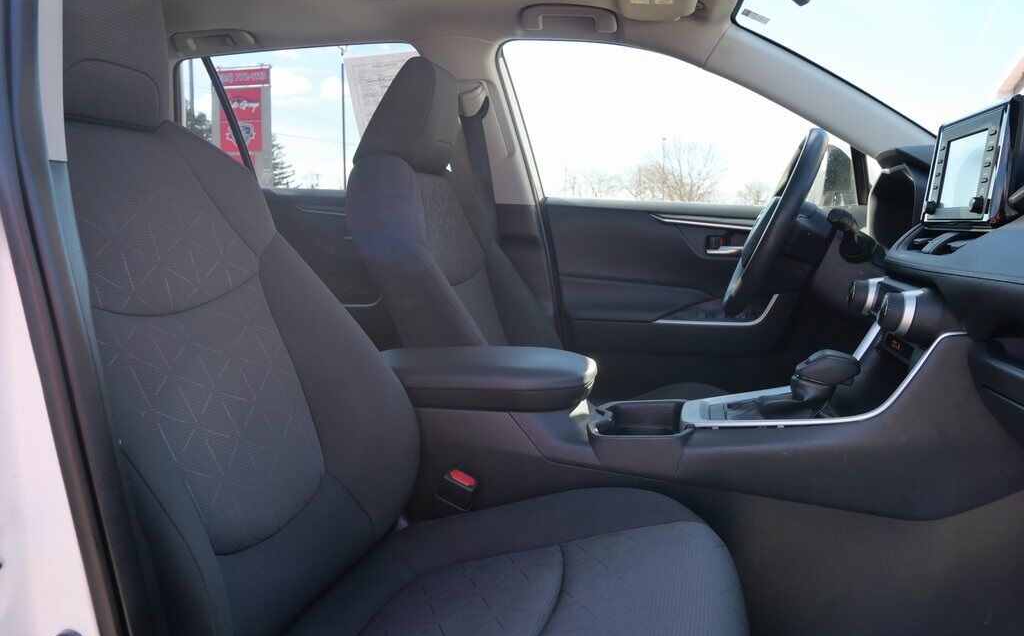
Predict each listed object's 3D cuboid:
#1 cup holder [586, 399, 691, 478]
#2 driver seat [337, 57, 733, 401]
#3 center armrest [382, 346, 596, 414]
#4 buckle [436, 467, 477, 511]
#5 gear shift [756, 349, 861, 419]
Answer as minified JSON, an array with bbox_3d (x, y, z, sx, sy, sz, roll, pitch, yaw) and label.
[{"bbox_3d":[0.188,0.178,1.027,0.135,0.080,0.200,1,8,14],"label":"cup holder"},{"bbox_3d":[0.074,-0.036,1.421,0.740,0.970,0.530,1,8,14],"label":"driver seat"},{"bbox_3d":[-0.055,0.087,1.086,0.375,0.068,0.200,1,8,14],"label":"center armrest"},{"bbox_3d":[-0.075,0.242,0.962,0.043,0.052,0.026,23,12,10],"label":"buckle"},{"bbox_3d":[0.402,0.087,0.961,0.130,0.096,0.070,1,8,14],"label":"gear shift"}]

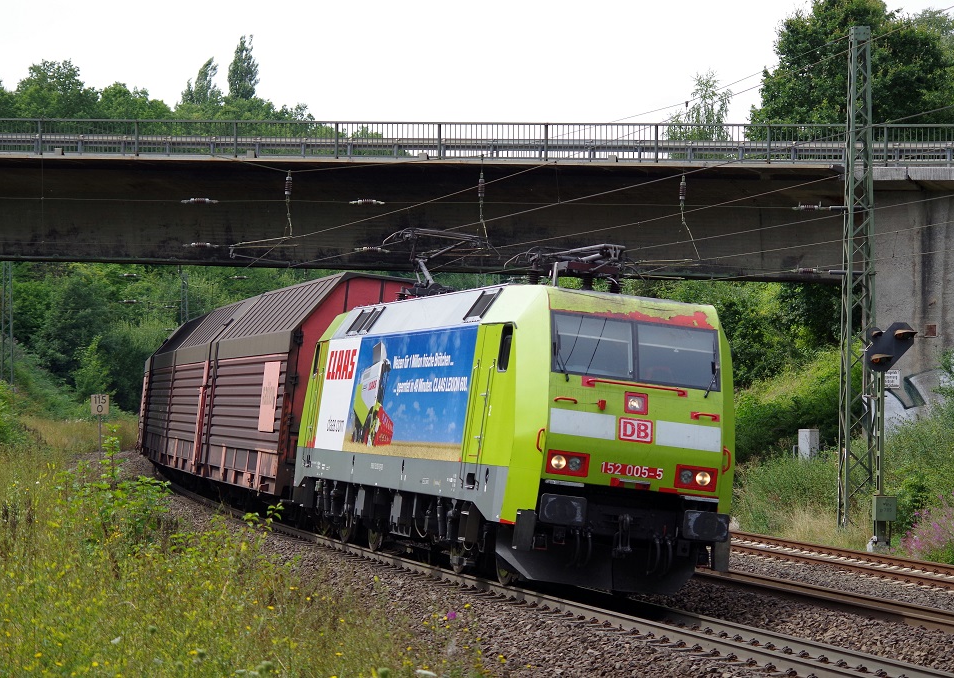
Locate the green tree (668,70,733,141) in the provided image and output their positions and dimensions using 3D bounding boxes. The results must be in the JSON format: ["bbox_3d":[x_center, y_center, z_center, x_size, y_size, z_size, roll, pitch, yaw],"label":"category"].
[{"bbox_3d":[7.063,-6.071,105.953,2.200,5.000,2.200,0,-1,0],"label":"green tree"}]

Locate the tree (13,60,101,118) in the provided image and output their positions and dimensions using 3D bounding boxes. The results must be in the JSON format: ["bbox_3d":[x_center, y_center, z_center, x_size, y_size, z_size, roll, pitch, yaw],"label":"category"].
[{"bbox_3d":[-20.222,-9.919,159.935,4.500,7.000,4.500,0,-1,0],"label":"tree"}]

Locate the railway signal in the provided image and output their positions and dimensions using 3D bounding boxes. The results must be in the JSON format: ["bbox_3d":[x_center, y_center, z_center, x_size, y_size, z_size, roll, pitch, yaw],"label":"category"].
[{"bbox_3d":[7.835,0.157,62.800,0.930,0.930,0.450,0,-1,-15],"label":"railway signal"}]

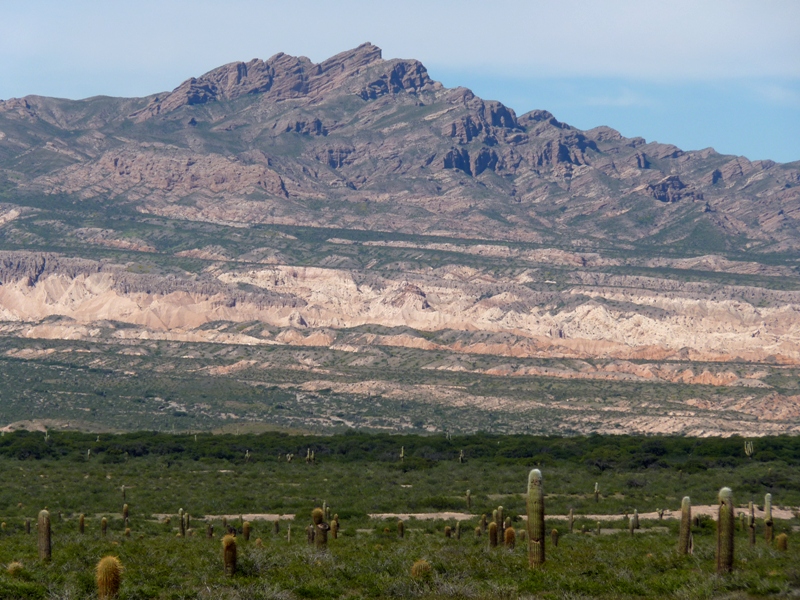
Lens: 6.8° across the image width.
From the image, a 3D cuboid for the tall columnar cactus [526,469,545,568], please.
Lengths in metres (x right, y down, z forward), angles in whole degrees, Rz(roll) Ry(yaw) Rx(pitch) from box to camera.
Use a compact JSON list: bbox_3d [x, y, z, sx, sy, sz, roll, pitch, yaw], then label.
[{"bbox_3d":[4.129,6.653,205.000,0.484,3.073,0.484,0,-1,0],"label":"tall columnar cactus"}]

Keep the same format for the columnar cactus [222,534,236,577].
[{"bbox_3d":[-4.695,7.090,187.000,0.359,1.201,0.359,0,-1,0],"label":"columnar cactus"}]

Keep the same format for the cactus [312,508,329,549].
[{"bbox_3d":[-2.858,8.313,245.000,0.561,1.574,0.470,0,-1,0],"label":"cactus"}]

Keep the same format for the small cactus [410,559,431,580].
[{"bbox_3d":[0.537,6.717,168.000,0.471,0.533,0.447,0,-1,0],"label":"small cactus"}]

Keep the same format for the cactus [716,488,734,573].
[{"bbox_3d":[9.537,6.781,198.000,0.453,2.608,0.453,0,-1,0],"label":"cactus"}]

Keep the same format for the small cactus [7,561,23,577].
[{"bbox_3d":[-10.689,7.503,188.000,0.420,0.514,0.420,0,-2,0],"label":"small cactus"}]

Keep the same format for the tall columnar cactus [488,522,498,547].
[{"bbox_3d":[3.866,9.734,280.000,0.360,1.083,0.360,0,-1,0],"label":"tall columnar cactus"}]

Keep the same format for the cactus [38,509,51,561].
[{"bbox_3d":[-12.061,8.042,230.000,0.418,1.817,0.418,0,-1,0],"label":"cactus"}]

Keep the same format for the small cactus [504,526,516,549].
[{"bbox_3d":[4.324,9.353,265.000,0.411,0.900,0.411,0,-1,0],"label":"small cactus"}]

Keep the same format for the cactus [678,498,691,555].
[{"bbox_3d":[11.066,8.770,262.000,0.368,2.310,0.368,0,-1,0],"label":"cactus"}]

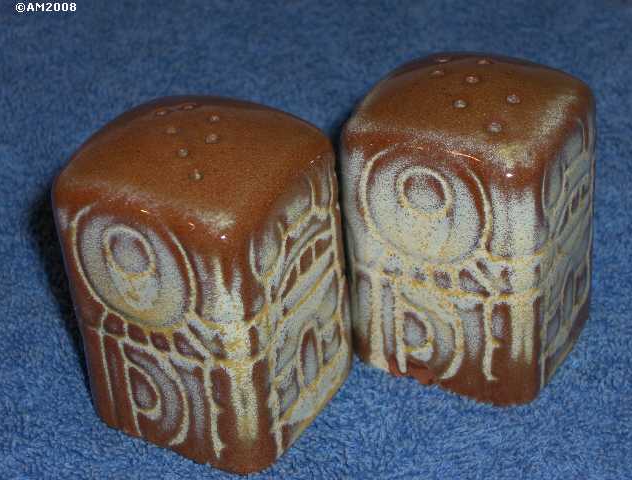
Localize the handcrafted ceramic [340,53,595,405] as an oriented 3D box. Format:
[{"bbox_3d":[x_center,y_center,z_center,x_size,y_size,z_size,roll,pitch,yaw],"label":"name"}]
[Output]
[{"bbox_3d":[0.039,-0.005,0.433,0.051,0.074,0.051,11,34,25],"label":"handcrafted ceramic"}]

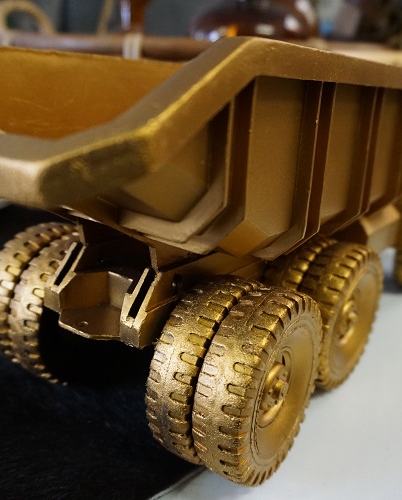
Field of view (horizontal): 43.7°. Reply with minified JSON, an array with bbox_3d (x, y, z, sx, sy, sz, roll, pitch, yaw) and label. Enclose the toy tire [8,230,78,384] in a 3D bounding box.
[{"bbox_3d":[-0.066,0.032,0.275,0.023,0.082,0.082,15,21,33],"label":"toy tire"}]

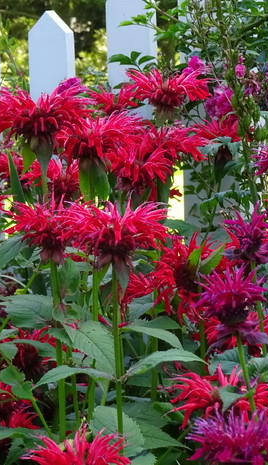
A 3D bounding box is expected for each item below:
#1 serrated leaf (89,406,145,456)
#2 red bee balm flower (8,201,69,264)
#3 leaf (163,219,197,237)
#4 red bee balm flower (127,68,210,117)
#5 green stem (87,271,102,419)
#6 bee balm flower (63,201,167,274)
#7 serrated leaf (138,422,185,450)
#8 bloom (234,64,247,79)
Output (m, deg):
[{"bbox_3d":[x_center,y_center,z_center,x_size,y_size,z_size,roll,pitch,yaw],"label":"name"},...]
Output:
[{"bbox_3d":[-0.017,0.191,2.100,0.053,0.050,0.030,-1,3,0],"label":"serrated leaf"},{"bbox_3d":[-0.085,0.000,2.070,0.070,0.060,0.070,0,5,0],"label":"red bee balm flower"},{"bbox_3d":[0.054,-0.004,2.550,0.046,0.025,0.040,-1,3,0],"label":"leaf"},{"bbox_3d":[0.035,-0.140,2.200,0.083,0.049,0.080,0,3,0],"label":"red bee balm flower"},{"bbox_3d":[-0.042,0.109,2.150,0.006,0.144,0.006,3,3,0],"label":"green stem"},{"bbox_3d":[-0.018,0.004,2.000,0.094,0.066,0.090,0,5,0],"label":"bee balm flower"},{"bbox_3d":[0.024,0.190,2.050,0.057,0.013,0.035,30,39,15],"label":"serrated leaf"},{"bbox_3d":[0.169,-0.256,3.500,0.019,0.022,0.019,0,5,0],"label":"bloom"}]

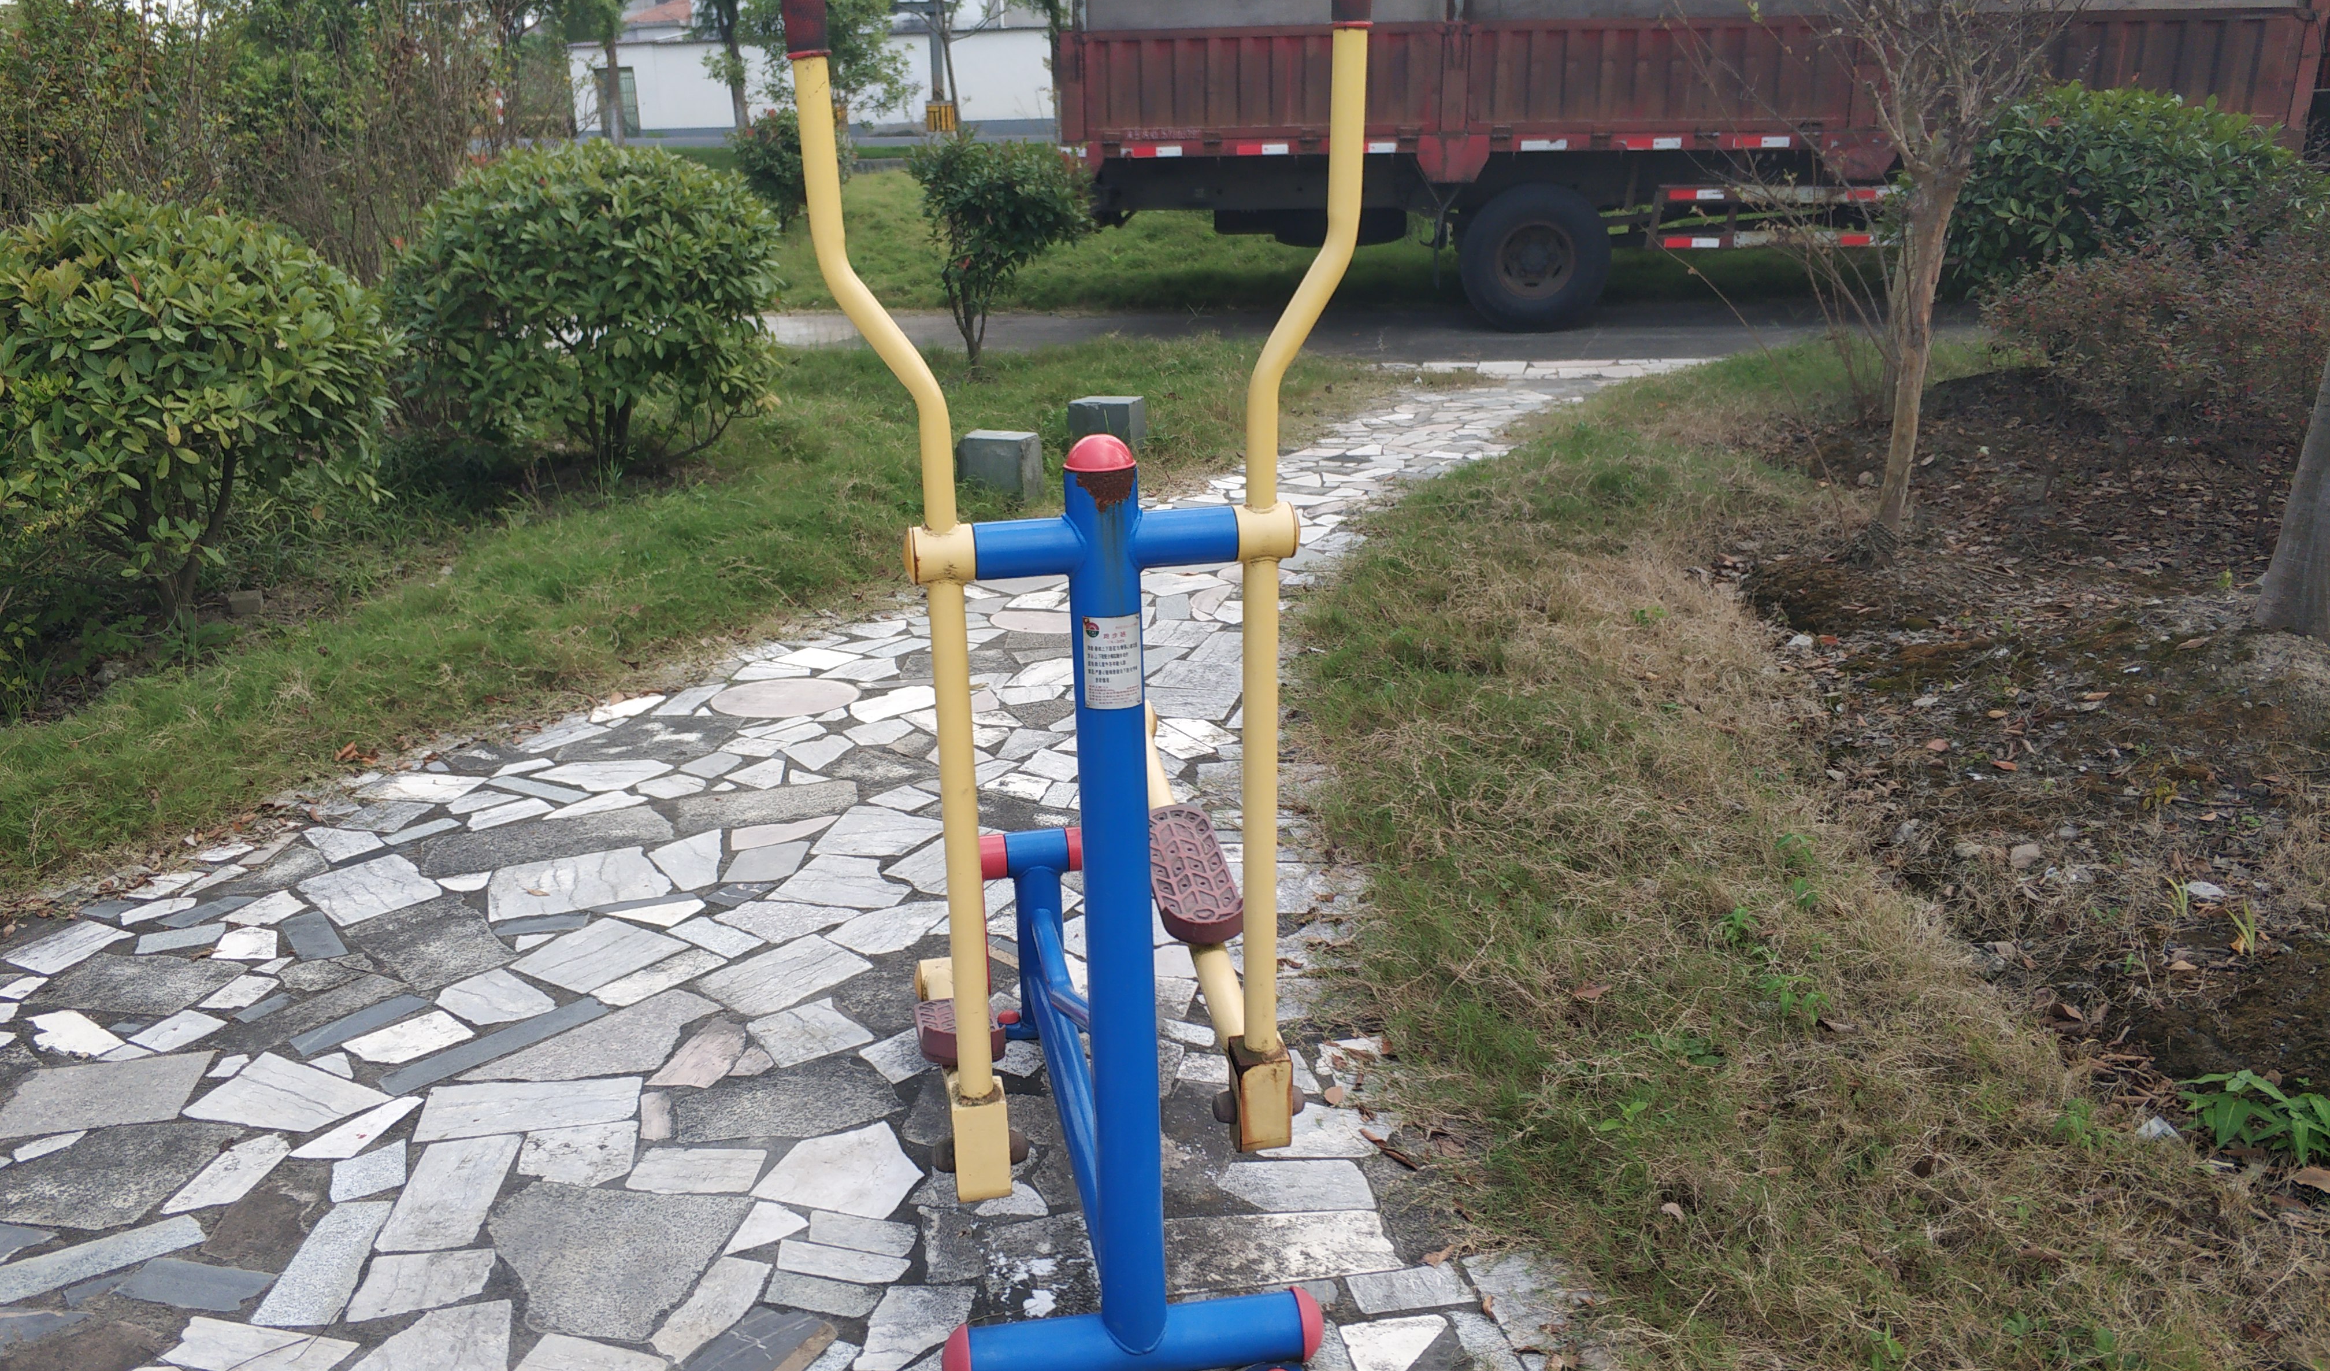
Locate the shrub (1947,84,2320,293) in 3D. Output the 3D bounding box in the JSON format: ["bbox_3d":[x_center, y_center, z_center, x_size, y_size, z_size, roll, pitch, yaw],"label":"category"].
[{"bbox_3d":[4.353,-2.071,8.310,1.900,1.263,1.700,8,21,26],"label":"shrub"}]

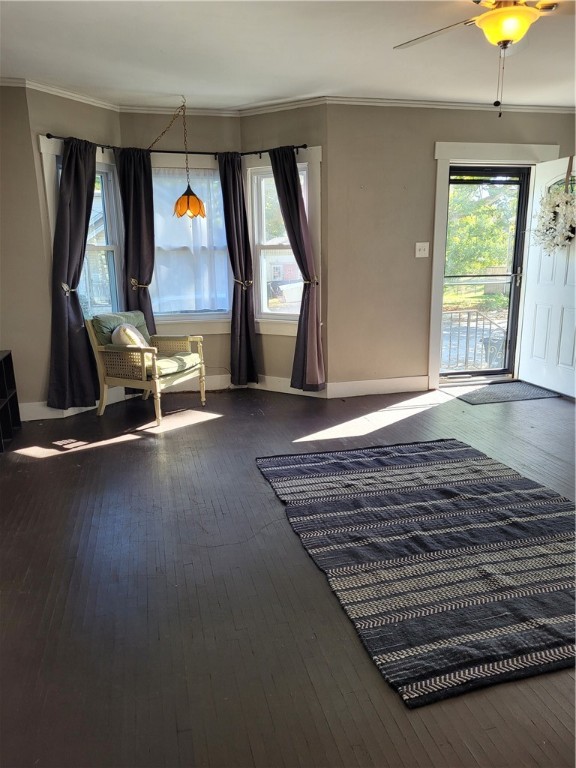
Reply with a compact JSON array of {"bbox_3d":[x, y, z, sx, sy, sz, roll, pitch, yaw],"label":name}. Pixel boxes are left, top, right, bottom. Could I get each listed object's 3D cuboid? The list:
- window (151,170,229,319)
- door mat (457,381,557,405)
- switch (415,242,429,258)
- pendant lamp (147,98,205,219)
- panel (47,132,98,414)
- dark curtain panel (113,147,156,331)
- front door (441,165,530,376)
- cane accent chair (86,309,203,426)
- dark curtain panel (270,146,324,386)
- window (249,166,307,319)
[{"bbox_3d":[-0.920,-1.272,5.263,0.725,1.305,0.100,-4,13,-15],"label":"window"},{"bbox_3d":[1.943,0.070,5.334,0.910,0.012,0.620,-4,13,-13],"label":"door mat"},{"bbox_3d":[1.201,-1.192,5.131,0.122,0.124,0.012,-4,13,-13],"label":"switch"},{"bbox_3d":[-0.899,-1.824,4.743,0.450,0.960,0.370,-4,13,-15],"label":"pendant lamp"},{"bbox_3d":[-1.681,-0.816,4.550,0.150,2.090,0.610,7,15,30],"label":"panel"},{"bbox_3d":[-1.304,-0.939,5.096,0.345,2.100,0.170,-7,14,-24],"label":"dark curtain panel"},{"bbox_3d":[1.839,-1.018,5.430,0.875,1.935,0.060,-4,13,-13],"label":"front door"},{"bbox_3d":[-1.152,-0.165,4.787,0.710,0.800,0.660,5,14,25],"label":"cane accent chair"},{"bbox_3d":[0.084,-0.962,5.037,0.530,2.090,0.140,7,15,31],"label":"dark curtain panel"},{"bbox_3d":[-0.074,-1.261,5.200,0.620,1.325,0.100,7,15,31],"label":"window"}]

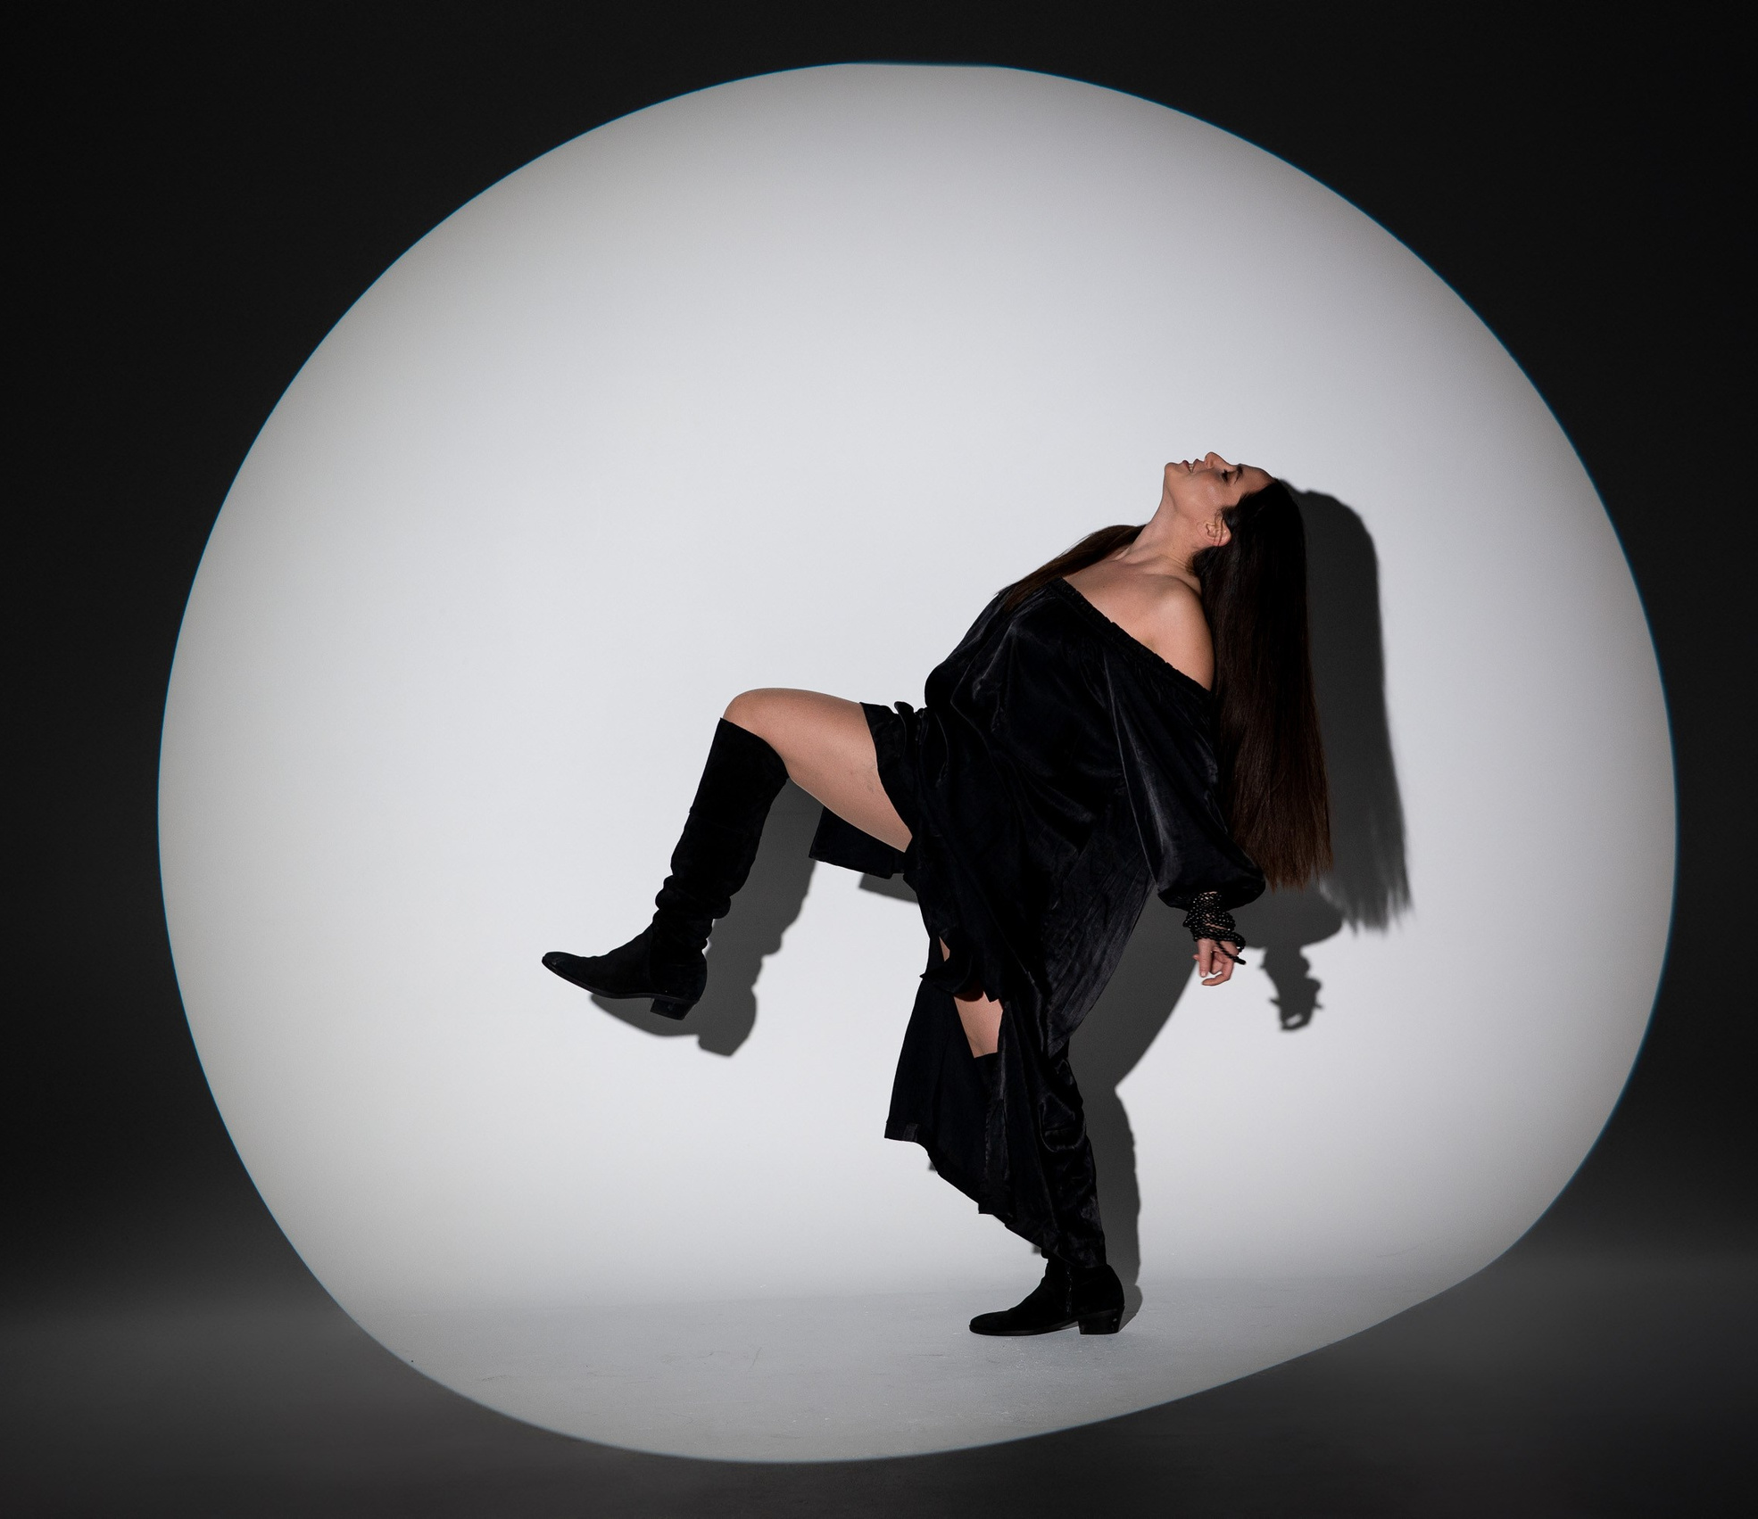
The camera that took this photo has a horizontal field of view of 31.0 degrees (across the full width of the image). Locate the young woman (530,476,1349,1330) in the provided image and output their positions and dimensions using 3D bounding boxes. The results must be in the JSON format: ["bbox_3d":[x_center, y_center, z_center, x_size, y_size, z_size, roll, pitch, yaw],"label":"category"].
[{"bbox_3d":[0.100,0.228,5.350,1.270,1.470,0.550,0,1,-13],"label":"young woman"}]

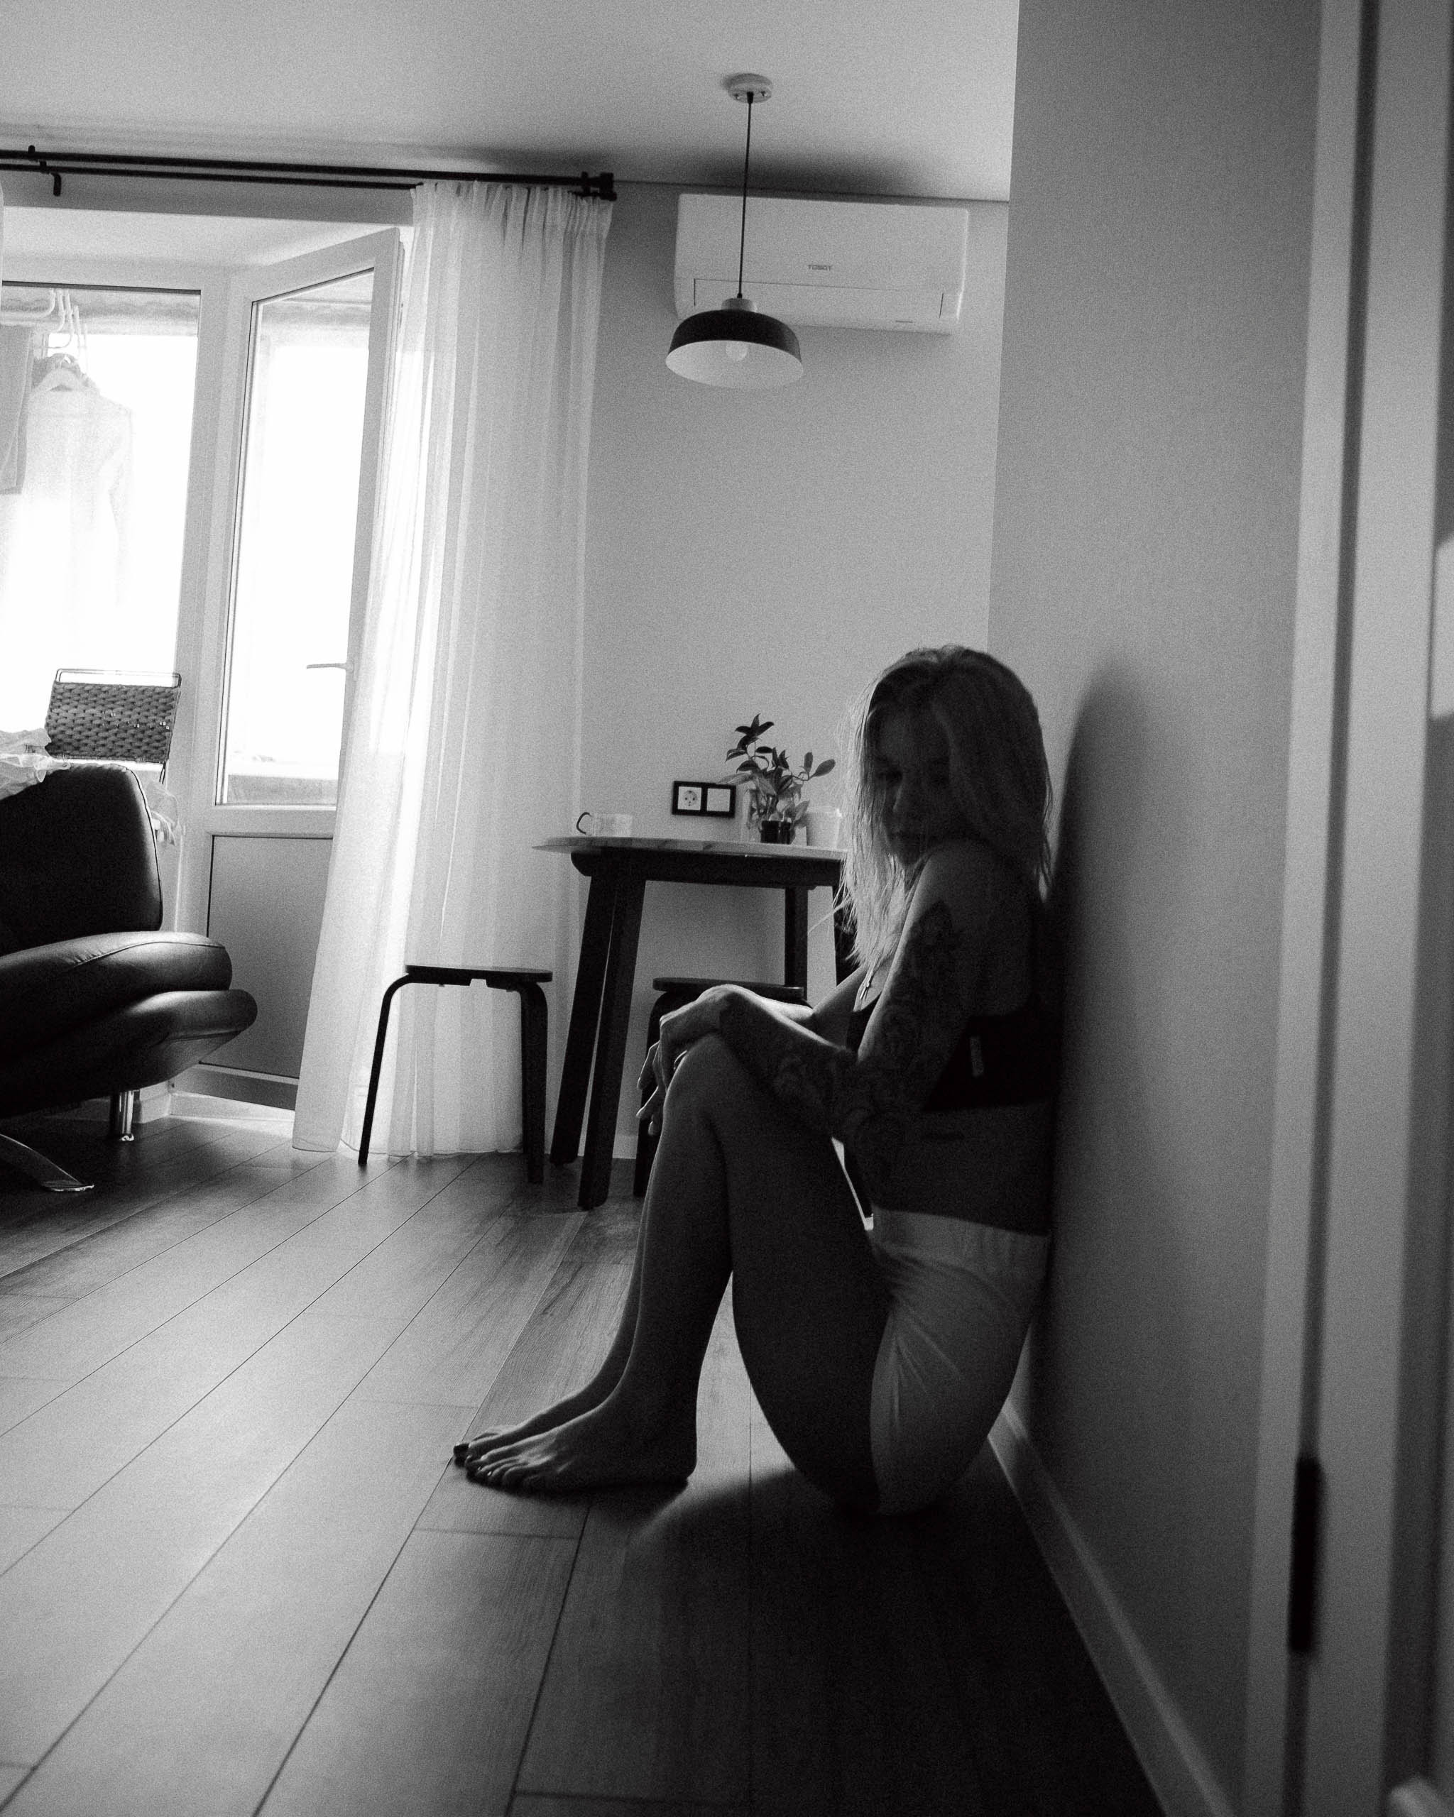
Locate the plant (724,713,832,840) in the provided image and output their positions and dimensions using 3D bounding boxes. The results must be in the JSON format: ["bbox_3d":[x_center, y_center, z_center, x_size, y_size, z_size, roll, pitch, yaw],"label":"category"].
[{"bbox_3d":[0.118,-0.277,3.613,0.245,0.309,0.230,3,-1,1],"label":"plant"}]

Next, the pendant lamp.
[{"bbox_3d":[0.034,-1.496,3.536,0.296,0.618,0.296,3,-1,1],"label":"pendant lamp"}]

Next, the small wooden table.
[{"bbox_3d":[-0.026,0.249,3.598,0.820,0.756,0.820,3,-1,1],"label":"small wooden table"}]

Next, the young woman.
[{"bbox_3d":[0.031,0.159,1.786,0.625,0.905,0.400,3,-1,1],"label":"young woman"}]

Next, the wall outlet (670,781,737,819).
[{"bbox_3d":[-0.056,-0.270,4.014,0.152,0.082,0.011,3,-1,1],"label":"wall outlet"}]

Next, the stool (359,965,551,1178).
[{"bbox_3d":[-0.614,0.369,3.739,0.430,0.463,0.420,3,-1,1],"label":"stool"}]

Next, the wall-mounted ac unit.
[{"bbox_3d":[0.228,-1.560,3.937,0.694,0.246,0.187,3,-1,1],"label":"wall-mounted ac unit"}]

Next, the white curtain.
[{"bbox_3d":[-0.656,-0.581,3.884,0.652,2.350,0.150,3,-1,1],"label":"white curtain"}]

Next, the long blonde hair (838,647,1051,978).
[{"bbox_3d":[0.236,-0.105,1.751,0.210,0.355,0.200,3,-1,-41],"label":"long blonde hair"}]

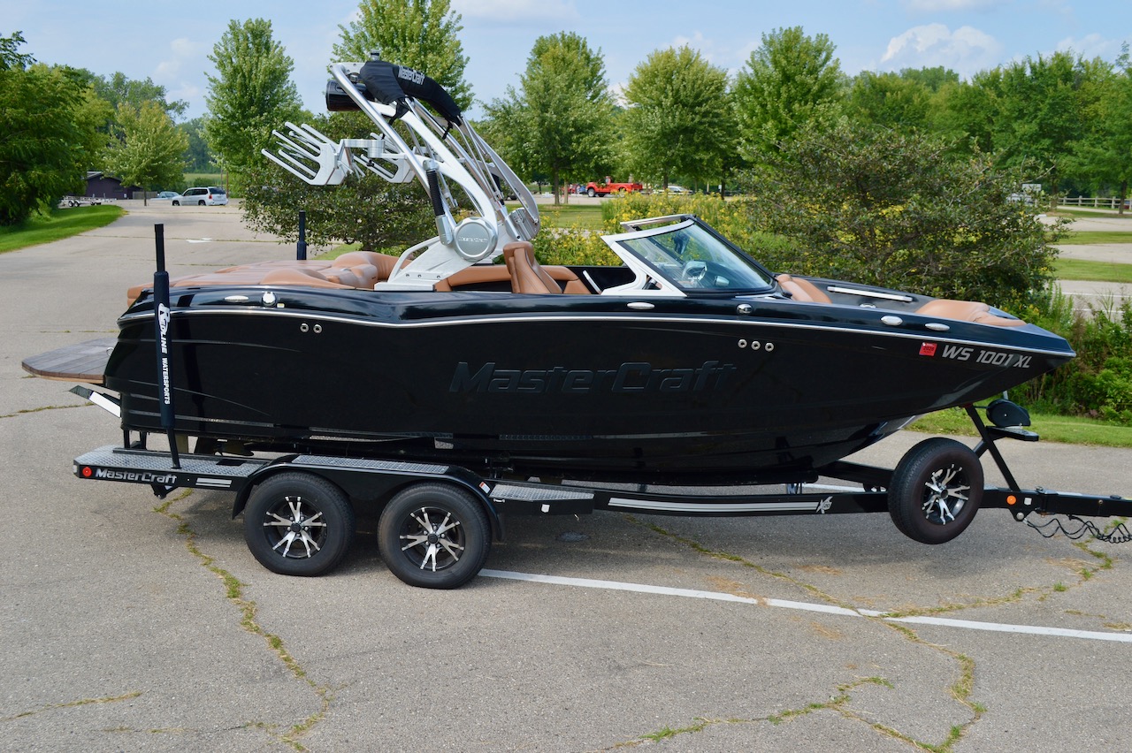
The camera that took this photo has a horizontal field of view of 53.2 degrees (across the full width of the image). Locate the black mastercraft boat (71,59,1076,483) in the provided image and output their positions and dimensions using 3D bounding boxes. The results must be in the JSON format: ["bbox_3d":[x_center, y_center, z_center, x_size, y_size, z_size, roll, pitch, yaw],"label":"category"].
[{"bbox_3d":[0.162,-0.655,7.872,6.567,2.720,2.550,4,10,6],"label":"black mastercraft boat"}]

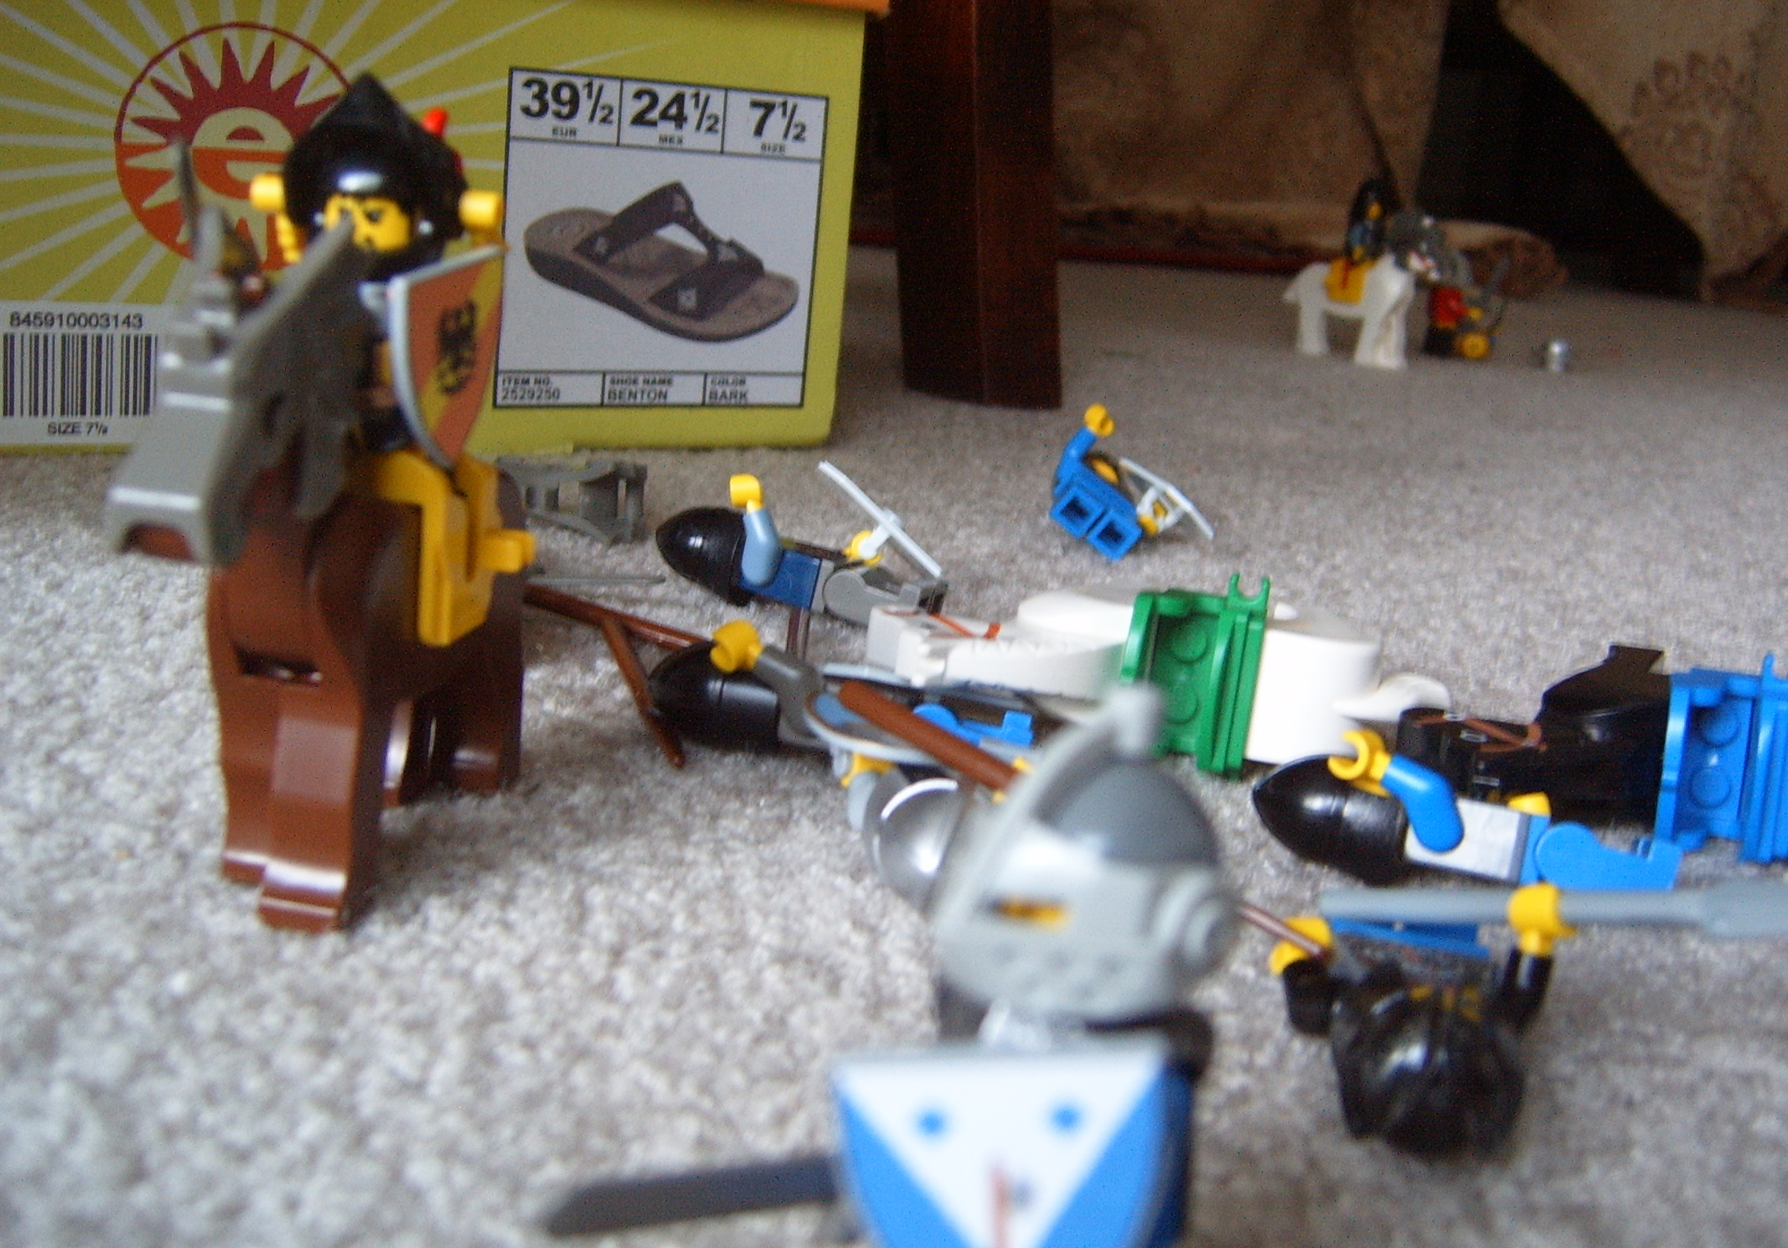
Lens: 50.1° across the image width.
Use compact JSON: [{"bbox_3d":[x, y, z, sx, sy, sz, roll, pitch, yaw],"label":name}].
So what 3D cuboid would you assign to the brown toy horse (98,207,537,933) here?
[{"bbox_3d":[-0.053,-0.006,0.185,0.018,0.064,0.065,8,16,9],"label":"brown toy horse"}]

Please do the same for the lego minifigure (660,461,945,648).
[{"bbox_3d":[-0.014,-0.012,0.295,0.043,0.023,0.022,17,5,12],"label":"lego minifigure"}]

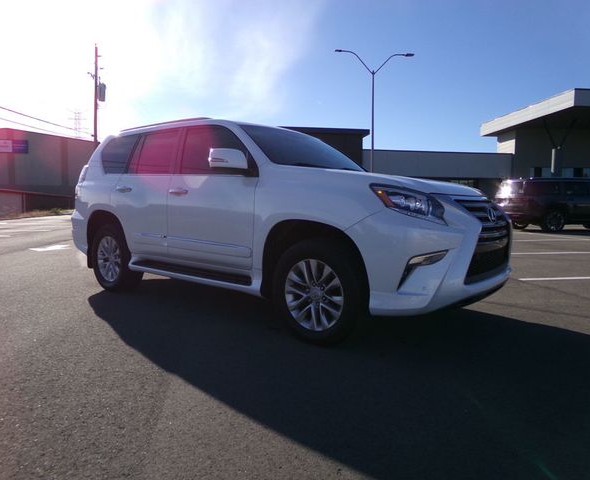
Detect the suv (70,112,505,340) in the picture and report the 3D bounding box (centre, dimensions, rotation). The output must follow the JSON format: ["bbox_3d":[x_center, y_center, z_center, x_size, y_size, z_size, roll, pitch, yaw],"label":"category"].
[{"bbox_3d":[-0.447,-0.312,4.661,4.860,1.850,1.890,5,7,39],"label":"suv"}]

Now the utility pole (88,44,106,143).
[{"bbox_3d":[-15.830,-8.885,35.593,1.300,13.130,0.700,-2,6,-23],"label":"utility pole"}]

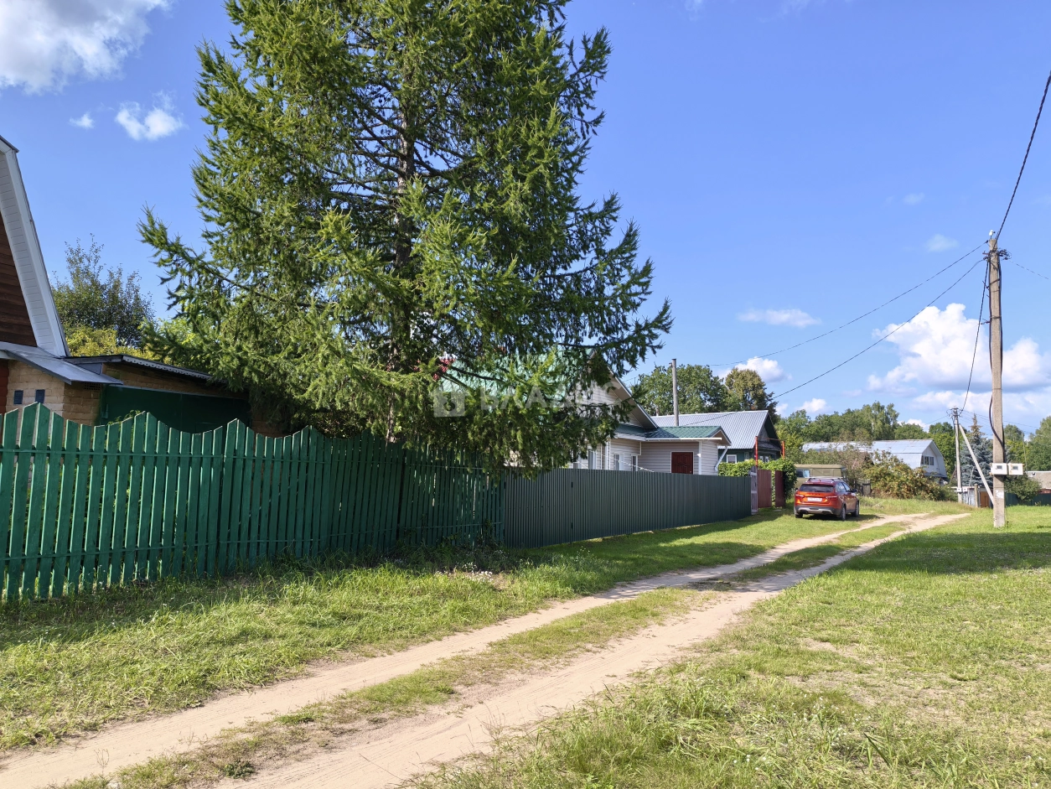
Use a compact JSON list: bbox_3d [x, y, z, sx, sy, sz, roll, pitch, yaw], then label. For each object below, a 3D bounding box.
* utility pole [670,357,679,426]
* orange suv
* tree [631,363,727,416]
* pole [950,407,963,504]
[{"bbox_3d":[7.231,1.837,39.351,0.270,7.200,0.240,-3,-7,31],"label":"utility pole"},{"bbox_3d":[11.600,3.955,31.450,1.820,1.540,4.420,-3,-7,31],"label":"orange suv"},{"bbox_3d":[14.390,3.171,76.605,8.800,12.400,8.500,-3,-7,31],"label":"tree"},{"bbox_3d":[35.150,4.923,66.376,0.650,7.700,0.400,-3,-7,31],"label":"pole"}]

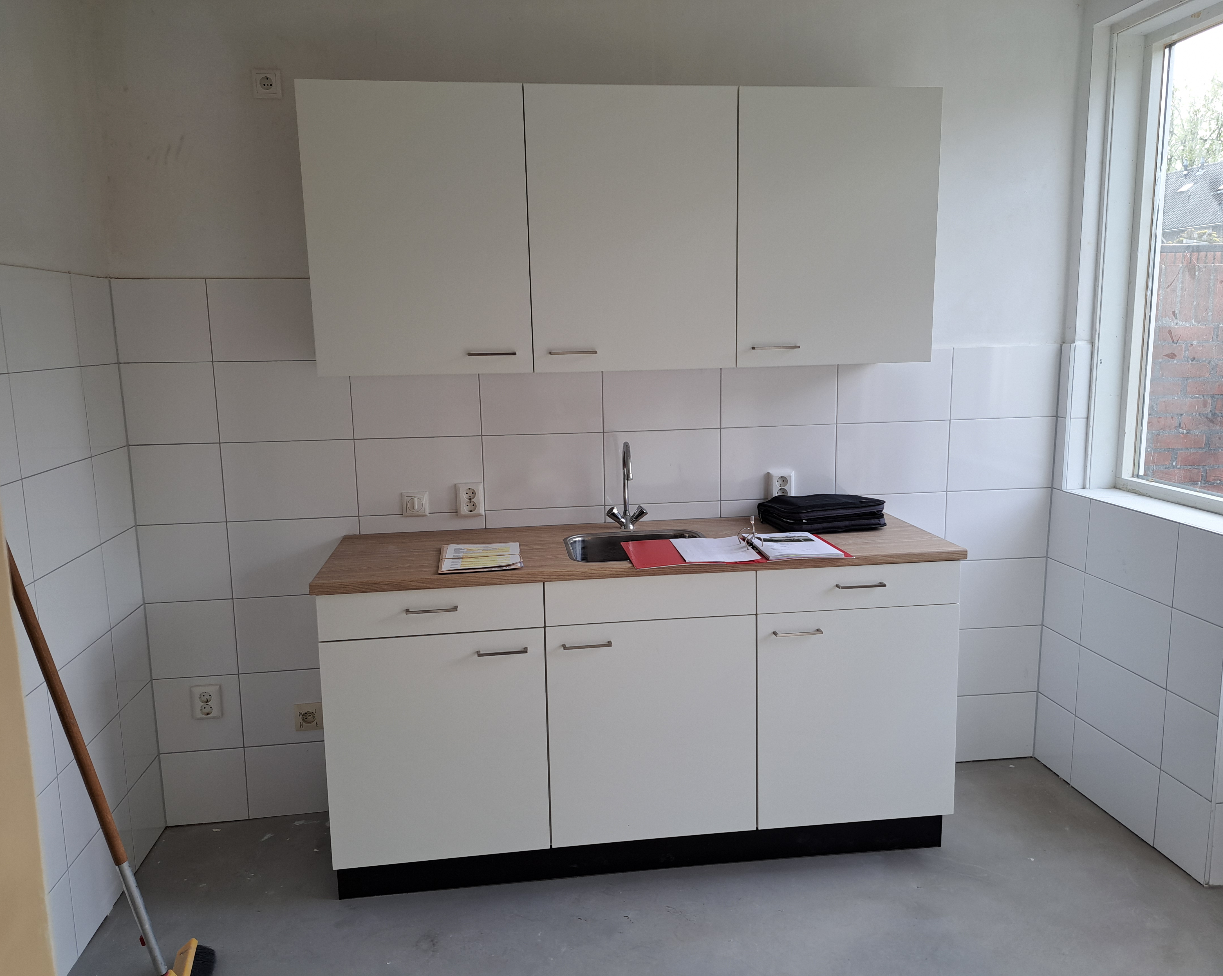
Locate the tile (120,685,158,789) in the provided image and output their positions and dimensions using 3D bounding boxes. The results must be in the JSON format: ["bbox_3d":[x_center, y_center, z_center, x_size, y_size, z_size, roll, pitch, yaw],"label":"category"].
[{"bbox_3d":[-1.460,0.762,2.789,0.010,0.249,0.265,-2,9,-8],"label":"tile"}]

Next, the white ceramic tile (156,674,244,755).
[{"bbox_3d":[-1.334,0.729,2.923,0.268,0.249,0.014,-2,10,-7],"label":"white ceramic tile"}]

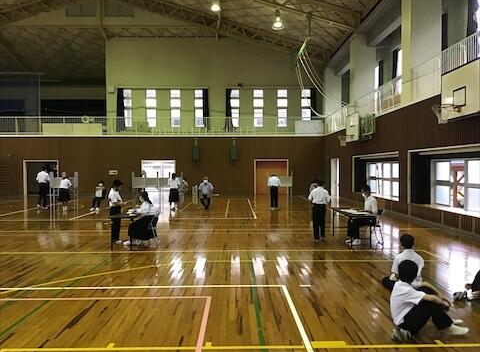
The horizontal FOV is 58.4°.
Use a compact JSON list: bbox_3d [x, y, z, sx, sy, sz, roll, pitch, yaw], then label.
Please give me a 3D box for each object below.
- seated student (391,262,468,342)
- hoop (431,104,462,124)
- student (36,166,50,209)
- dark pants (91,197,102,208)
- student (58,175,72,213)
[{"bbox_3d":[1.960,1.217,4.463,0.800,0.740,0.480,0,1,-15],"label":"seated student"},{"bbox_3d":[4.767,-1.416,9.900,0.640,0.460,0.470,0,1,-1],"label":"hoop"},{"bbox_3d":[-8.410,0.514,18.400,0.560,1.760,0.400,0,1,18],"label":"student"},{"bbox_3d":[-5.648,1.057,16.957,0.380,0.480,0.480,0,1,23],"label":"dark pants"},{"bbox_3d":[-6.932,0.678,17.064,0.500,1.330,0.400,0,1,9],"label":"student"}]

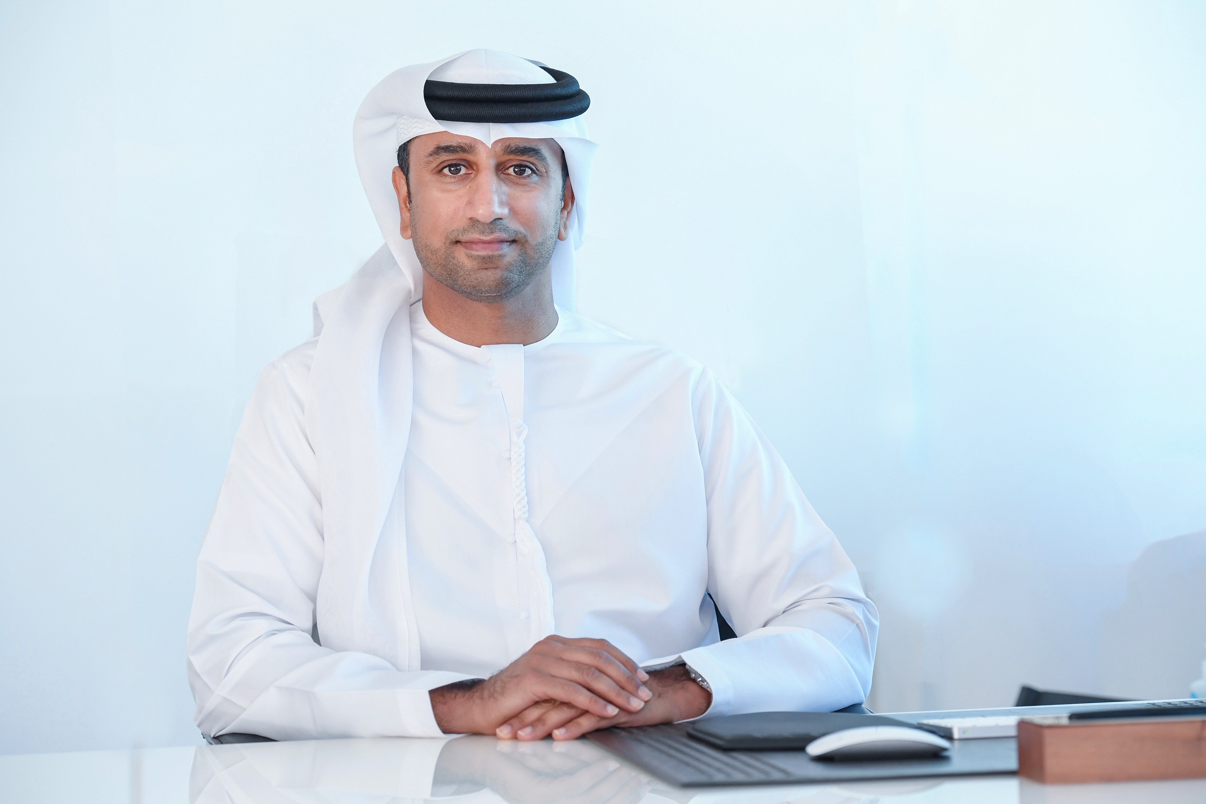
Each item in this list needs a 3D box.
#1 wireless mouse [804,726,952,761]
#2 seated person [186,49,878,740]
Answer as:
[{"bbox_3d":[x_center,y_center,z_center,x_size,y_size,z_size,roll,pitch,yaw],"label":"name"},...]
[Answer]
[{"bbox_3d":[0.213,0.265,2.650,0.114,0.022,0.057,-1,3,-17],"label":"wireless mouse"},{"bbox_3d":[-0.050,0.345,2.950,0.600,1.320,0.720,-1,2,-14],"label":"seated person"}]

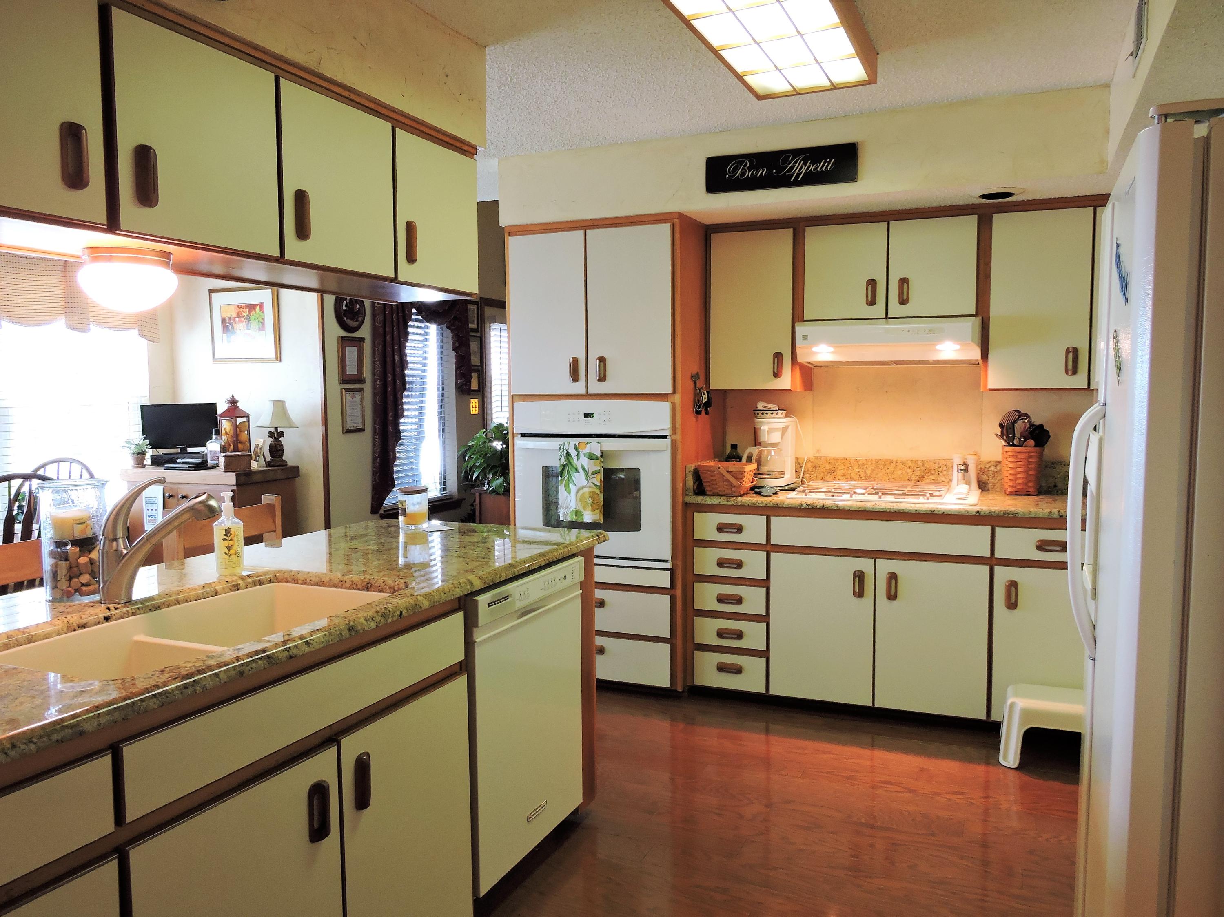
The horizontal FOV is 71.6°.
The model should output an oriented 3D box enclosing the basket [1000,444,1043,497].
[{"bbox_3d":[1.787,0.054,3.700,0.165,0.200,0.155,1,5,20],"label":"basket"}]

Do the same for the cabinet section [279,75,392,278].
[{"bbox_3d":[-0.770,-0.655,2.092,0.320,0.391,0.365,2,5,26],"label":"cabinet section"}]

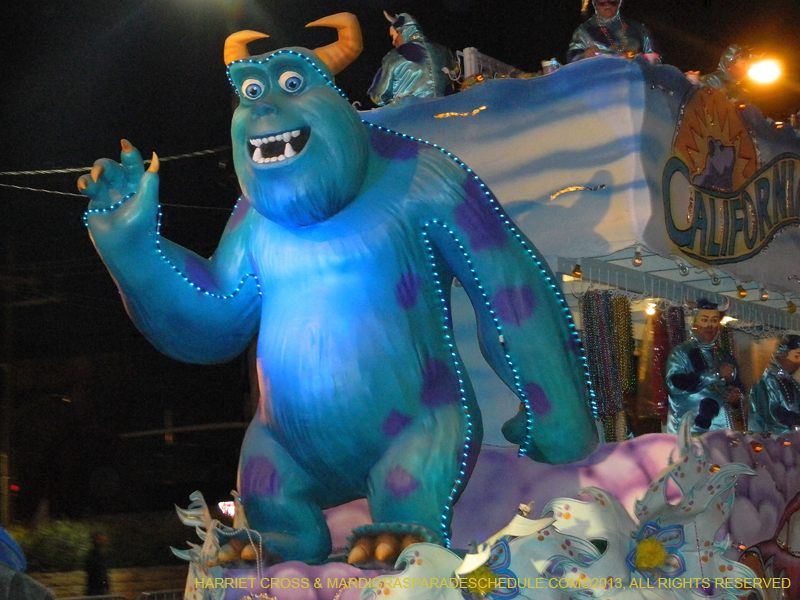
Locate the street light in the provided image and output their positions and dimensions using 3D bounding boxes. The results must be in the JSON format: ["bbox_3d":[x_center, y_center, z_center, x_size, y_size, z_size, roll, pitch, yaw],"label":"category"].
[{"bbox_3d":[5.400,-3.390,24.000,0.460,0.360,0.400,0,-8,0],"label":"street light"}]

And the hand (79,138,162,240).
[{"bbox_3d":[-1.795,-0.694,10.350,0.480,0.620,0.360,-4,-9,27],"label":"hand"}]

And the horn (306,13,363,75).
[{"bbox_3d":[-0.405,-1.586,10.000,0.320,0.370,0.180,-5,-9,29],"label":"horn"}]

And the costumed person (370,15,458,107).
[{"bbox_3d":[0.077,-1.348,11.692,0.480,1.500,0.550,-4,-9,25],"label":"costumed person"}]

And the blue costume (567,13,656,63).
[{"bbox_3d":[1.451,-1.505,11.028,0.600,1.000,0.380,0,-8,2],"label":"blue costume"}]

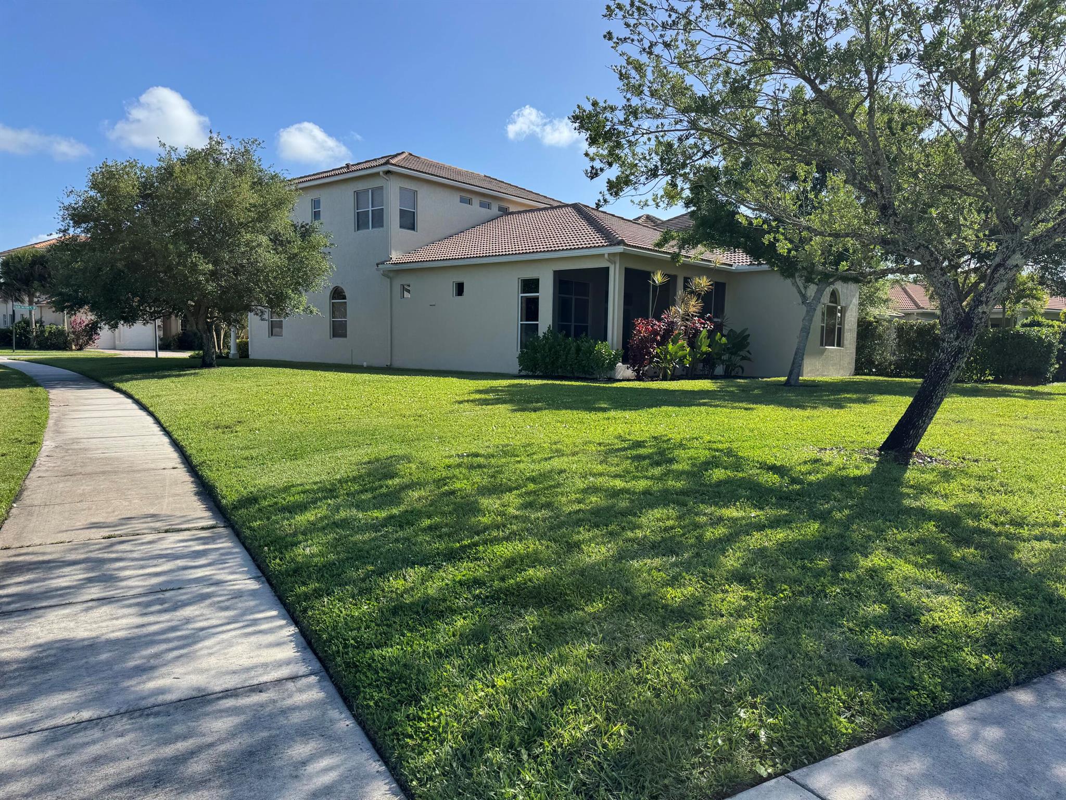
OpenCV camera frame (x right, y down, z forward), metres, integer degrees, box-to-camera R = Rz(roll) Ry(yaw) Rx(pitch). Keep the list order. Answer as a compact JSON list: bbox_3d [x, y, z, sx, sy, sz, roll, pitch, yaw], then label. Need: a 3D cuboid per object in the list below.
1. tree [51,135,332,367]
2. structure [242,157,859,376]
[{"bbox_3d":[-12.011,-5.229,26.000,9.675,8.063,9.280,1,5,0],"label":"tree"},{"bbox_3d":[-0.103,-6.587,31.867,24.054,10.317,14.307,5,6,39],"label":"structure"}]

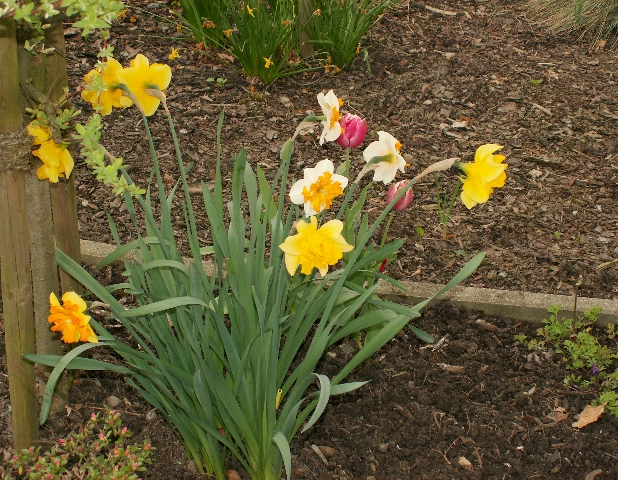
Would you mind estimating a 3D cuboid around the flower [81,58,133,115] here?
[{"bbox_3d":[-0.269,-0.203,1.720,0.070,0.076,0.050,-13,21,-32],"label":"flower"}]

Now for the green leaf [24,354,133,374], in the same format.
[{"bbox_3d":[-0.310,0.167,1.740,0.146,0.022,0.040,0,20,0],"label":"green leaf"}]

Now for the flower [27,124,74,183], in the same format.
[{"bbox_3d":[-0.342,-0.114,1.710,0.050,0.072,0.072,-23,8,28],"label":"flower"}]

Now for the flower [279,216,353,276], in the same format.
[{"bbox_3d":[0.009,0.008,1.610,0.090,0.076,0.048,-3,23,-8],"label":"flower"}]

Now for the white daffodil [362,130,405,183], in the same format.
[{"bbox_3d":[0.098,-0.109,1.710,0.042,0.070,0.066,-20,28,-37],"label":"white daffodil"}]

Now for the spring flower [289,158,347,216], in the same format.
[{"bbox_3d":[0.012,-0.068,1.670,0.076,0.074,0.042,-4,20,-11],"label":"spring flower"}]

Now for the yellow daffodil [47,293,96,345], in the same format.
[{"bbox_3d":[-0.323,0.106,1.770,0.068,0.073,0.048,10,31,26],"label":"yellow daffodil"}]

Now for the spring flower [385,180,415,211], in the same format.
[{"bbox_3d":[0.139,-0.068,1.980,0.045,0.050,0.045,0,20,0],"label":"spring flower"}]

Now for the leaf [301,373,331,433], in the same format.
[{"bbox_3d":[0.010,0.211,1.680,0.039,0.075,0.035,0,20,0],"label":"leaf"}]

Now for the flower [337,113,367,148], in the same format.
[{"bbox_3d":[0.067,-0.168,1.980,0.047,0.056,0.047,0,20,0],"label":"flower"}]

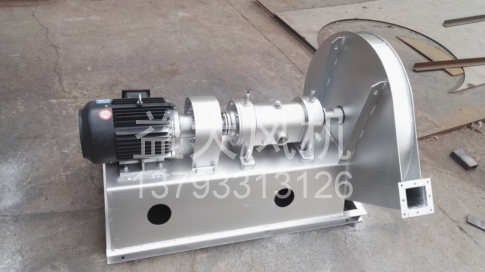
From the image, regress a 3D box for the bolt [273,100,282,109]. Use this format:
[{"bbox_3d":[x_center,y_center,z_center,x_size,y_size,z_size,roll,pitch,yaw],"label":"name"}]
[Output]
[{"bbox_3d":[0.169,-0.149,1.655,0.039,0.031,0.039,-3,28,-20],"label":"bolt"}]

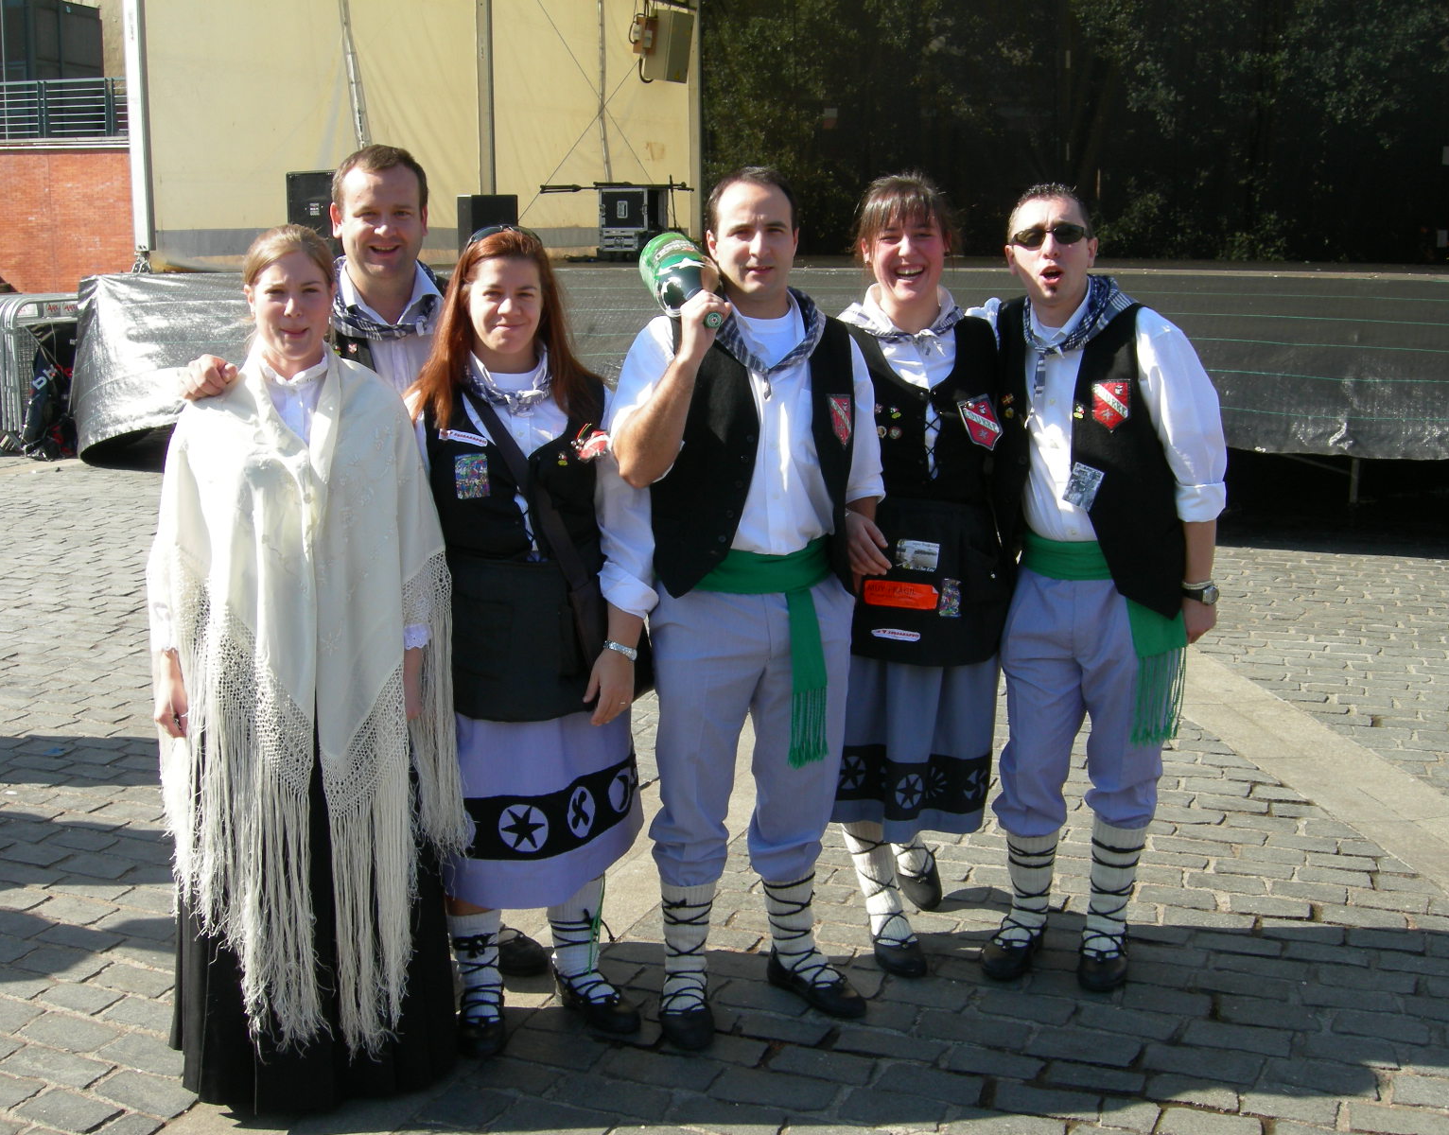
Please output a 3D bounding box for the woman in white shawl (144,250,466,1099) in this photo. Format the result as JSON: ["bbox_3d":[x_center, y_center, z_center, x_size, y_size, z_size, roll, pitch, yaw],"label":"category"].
[{"bbox_3d":[-0.781,0.171,3.140,0.570,1.630,0.460,-3,11,-13],"label":"woman in white shawl"}]

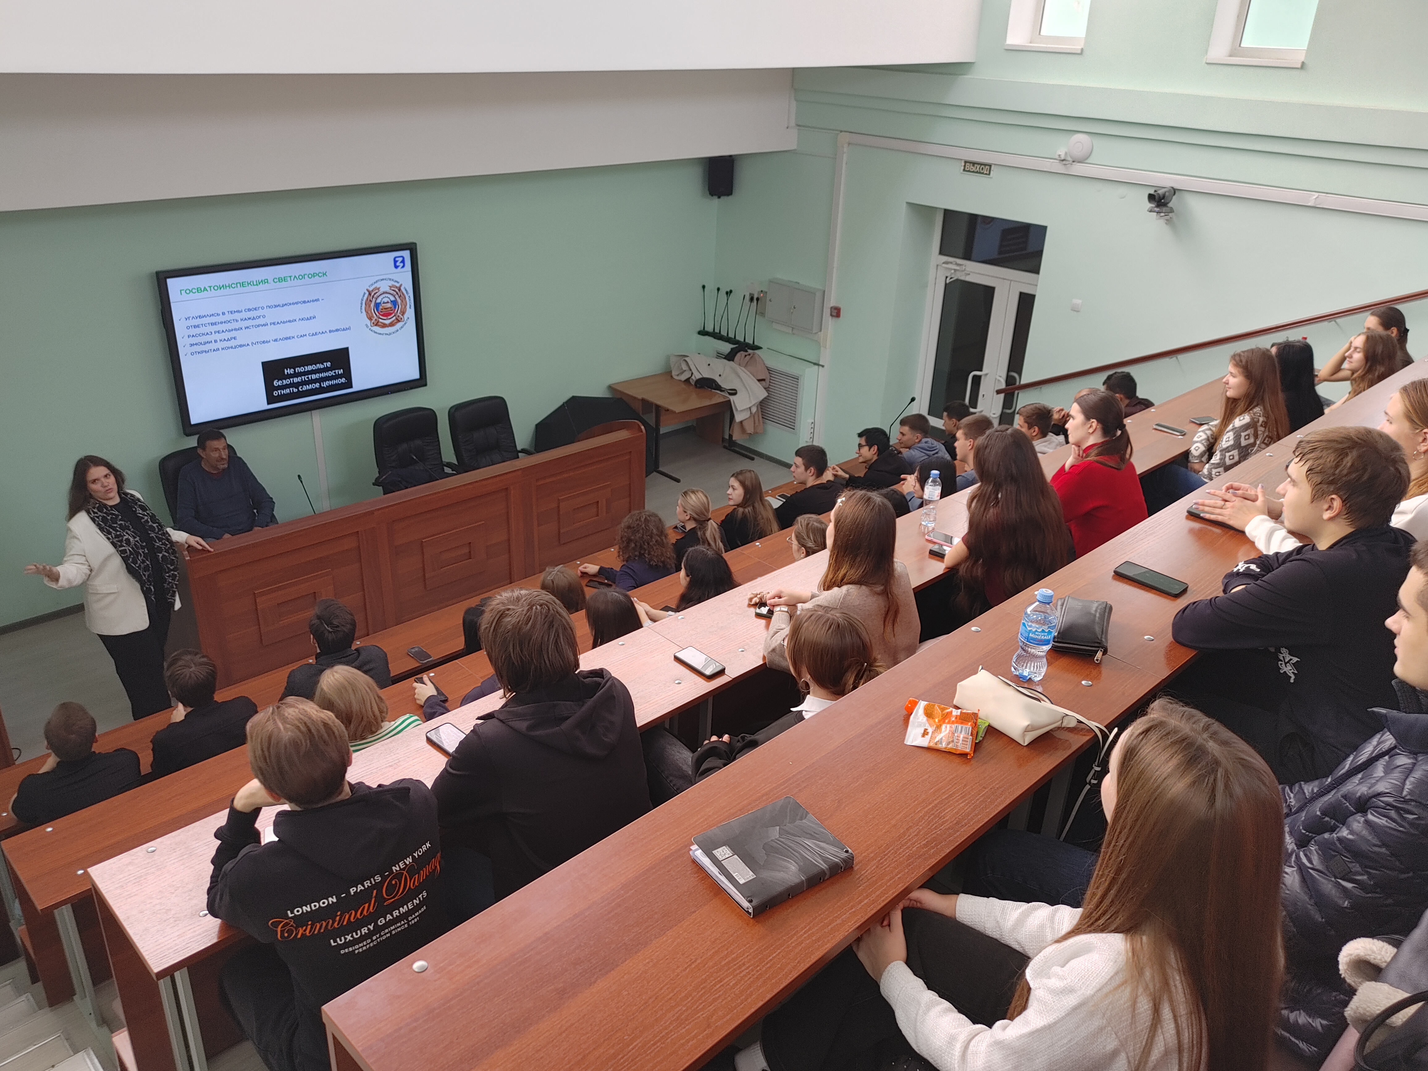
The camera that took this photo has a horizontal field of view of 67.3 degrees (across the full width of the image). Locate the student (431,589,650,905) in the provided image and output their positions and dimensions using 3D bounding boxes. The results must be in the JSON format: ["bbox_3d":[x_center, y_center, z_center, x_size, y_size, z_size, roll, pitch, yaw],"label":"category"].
[{"bbox_3d":[-0.471,0.741,2.671,0.510,1.300,0.730,-13,30,-30],"label":"student"}]

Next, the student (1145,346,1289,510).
[{"bbox_3d":[2.448,-0.305,5.246,0.720,1.240,0.480,19,30,31],"label":"student"}]

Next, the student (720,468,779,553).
[{"bbox_3d":[0.163,0.168,6.489,0.700,1.280,0.470,16,28,26],"label":"student"}]

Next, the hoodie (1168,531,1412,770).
[{"bbox_3d":[1.294,0.216,2.413,0.460,0.600,0.470,22,31,35],"label":"hoodie"}]

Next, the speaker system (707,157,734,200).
[{"bbox_3d":[0.064,-3.152,9.420,0.220,0.345,0.210,2,25,-1],"label":"speaker system"}]

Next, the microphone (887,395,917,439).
[{"bbox_3d":[1.317,-0.752,7.673,0.120,0.460,0.240,-21,34,-40],"label":"microphone"}]

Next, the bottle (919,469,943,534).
[{"bbox_3d":[0.860,-0.144,4.237,0.066,0.224,0.066,-21,34,-40],"label":"bottle"}]

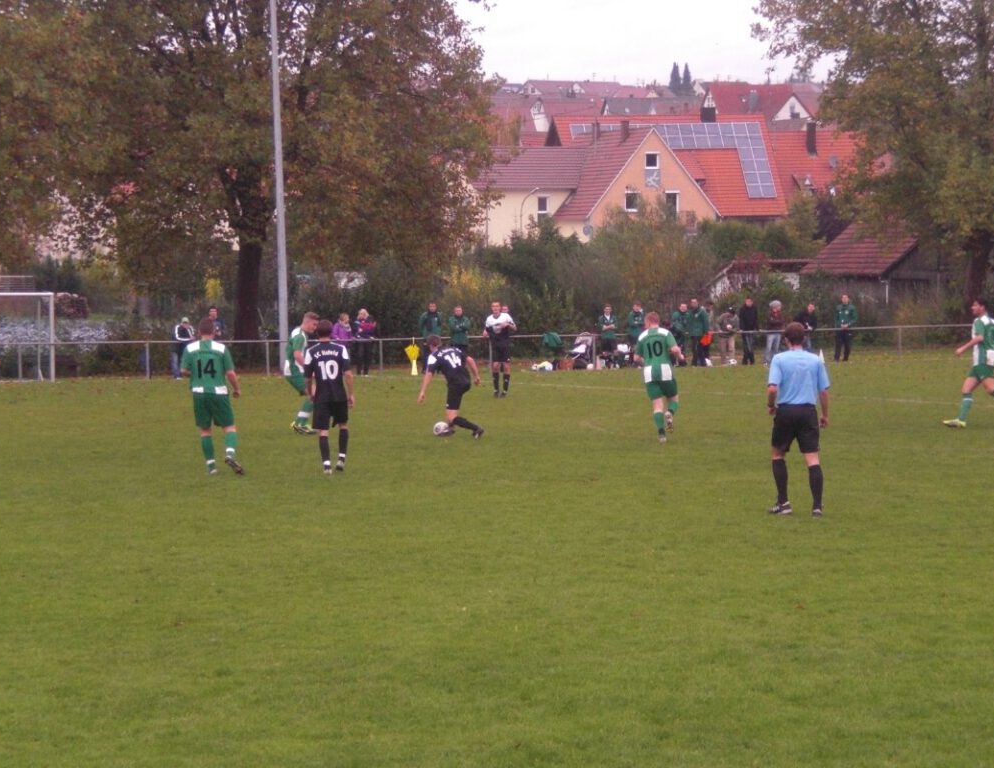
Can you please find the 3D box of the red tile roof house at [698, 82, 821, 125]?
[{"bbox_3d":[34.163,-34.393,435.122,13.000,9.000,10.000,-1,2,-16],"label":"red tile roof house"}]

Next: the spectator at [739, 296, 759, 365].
[{"bbox_3d":[6.649,-1.396,88.800,0.500,1.790,0.360,-1,2,6],"label":"spectator"}]

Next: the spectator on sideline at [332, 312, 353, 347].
[{"bbox_3d":[-3.986,-1.006,87.000,0.500,1.630,0.360,-2,2,-11],"label":"spectator on sideline"}]

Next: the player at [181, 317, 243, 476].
[{"bbox_3d":[-3.307,0.139,39.200,0.680,1.800,0.600,-1,2,6],"label":"player"}]

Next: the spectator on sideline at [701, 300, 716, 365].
[{"bbox_3d":[5.694,-1.356,91.000,0.500,1.660,0.380,0,2,9],"label":"spectator on sideline"}]

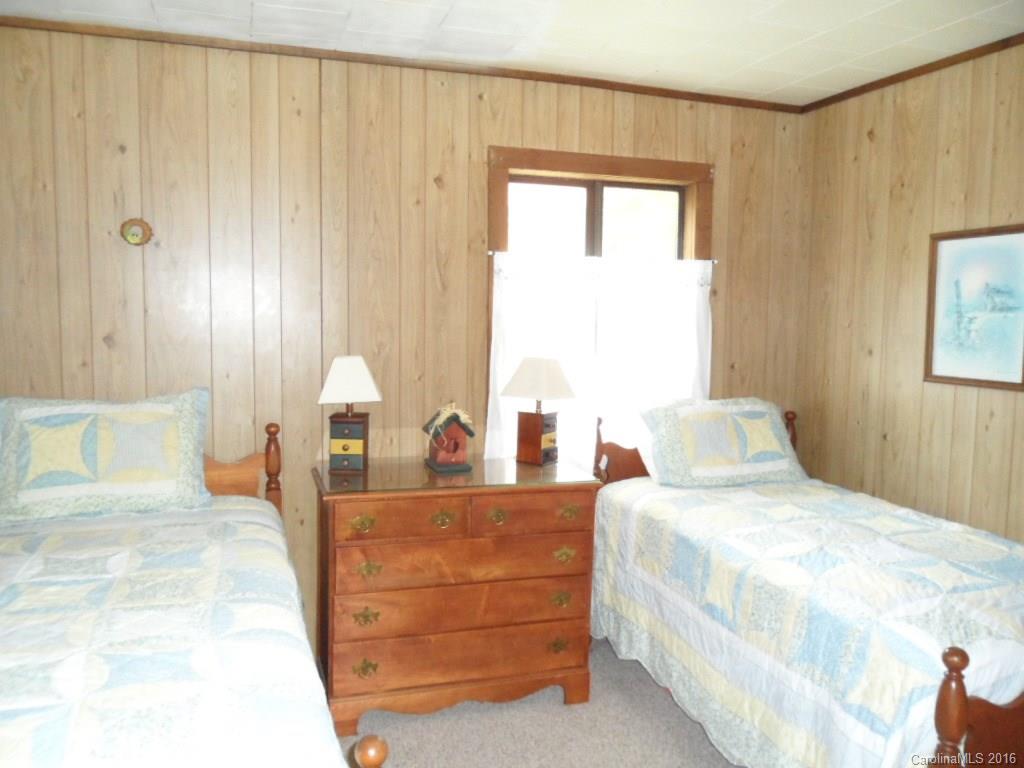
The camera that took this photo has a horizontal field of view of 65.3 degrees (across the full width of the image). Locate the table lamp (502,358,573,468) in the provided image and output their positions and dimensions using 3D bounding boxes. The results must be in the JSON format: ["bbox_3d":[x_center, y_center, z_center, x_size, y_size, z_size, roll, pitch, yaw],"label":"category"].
[{"bbox_3d":[0.110,0.108,3.252,0.210,0.433,0.210,6,8,35],"label":"table lamp"}]

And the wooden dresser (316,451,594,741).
[{"bbox_3d":[-0.224,0.775,3.108,1.010,0.855,0.505,-1,6,-16],"label":"wooden dresser"}]

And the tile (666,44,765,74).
[{"bbox_3d":[0.767,-1.240,3.048,0.300,0.020,0.300,-1,7,-18],"label":"tile"}]

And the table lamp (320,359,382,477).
[{"bbox_3d":[-0.610,0.118,3.010,0.210,0.433,0.210,1,7,-1],"label":"table lamp"}]

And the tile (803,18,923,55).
[{"bbox_3d":[1.190,-1.187,2.718,0.300,0.020,0.300,-1,7,-18],"label":"tile"}]

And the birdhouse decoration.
[{"bbox_3d":[-0.248,0.203,3.175,0.165,0.268,0.185,-1,6,-17],"label":"birdhouse decoration"}]

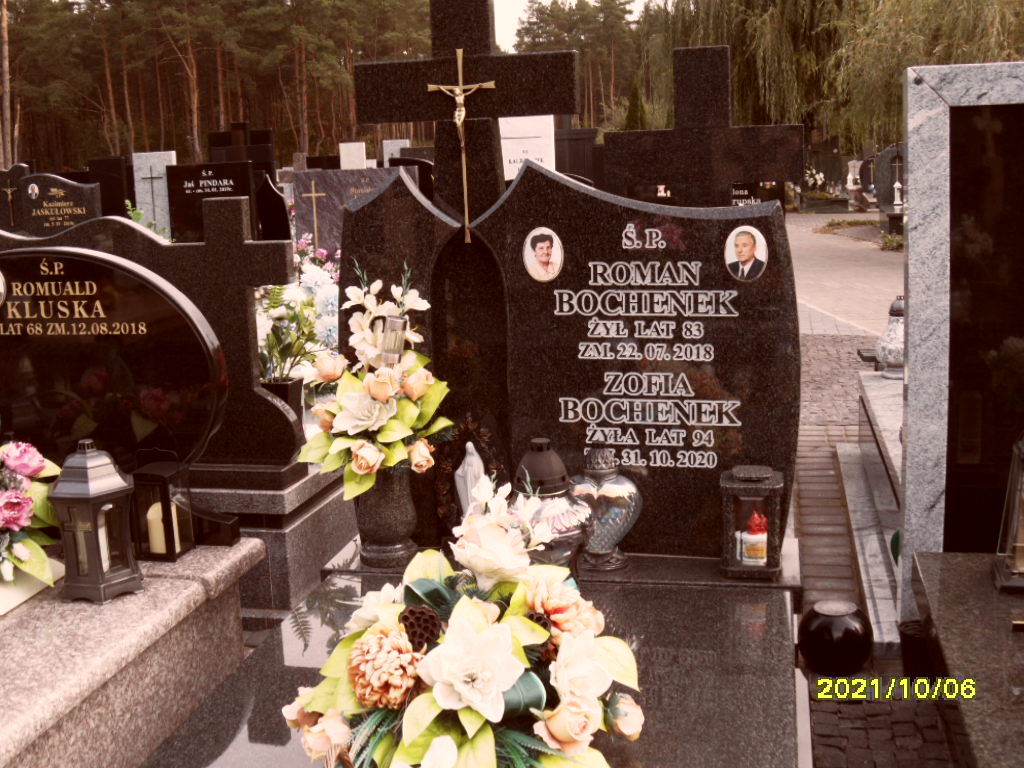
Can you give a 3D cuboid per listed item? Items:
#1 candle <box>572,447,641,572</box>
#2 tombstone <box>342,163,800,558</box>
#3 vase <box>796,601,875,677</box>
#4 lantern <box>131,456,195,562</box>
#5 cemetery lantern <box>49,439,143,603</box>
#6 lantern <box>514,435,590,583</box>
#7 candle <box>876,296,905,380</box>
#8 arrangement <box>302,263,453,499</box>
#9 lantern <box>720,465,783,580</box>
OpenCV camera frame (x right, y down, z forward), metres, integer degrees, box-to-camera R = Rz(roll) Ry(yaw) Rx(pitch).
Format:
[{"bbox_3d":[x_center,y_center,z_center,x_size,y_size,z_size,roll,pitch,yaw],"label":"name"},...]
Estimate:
[{"bbox_3d":[0.196,0.267,2.599,0.172,0.263,0.105,0,11,13],"label":"candle"},{"bbox_3d":[0.119,-0.055,2.673,1.030,0.877,0.100,0,11,13],"label":"tombstone"},{"bbox_3d":[0.793,0.612,2.897,0.182,0.165,0.182,0,11,13],"label":"vase"},{"bbox_3d":[-0.887,0.311,2.996,0.122,0.246,0.115,0,11,13],"label":"lantern"},{"bbox_3d":[-0.962,0.304,2.736,0.212,0.358,0.185,0,11,13],"label":"cemetery lantern"},{"bbox_3d":[0.067,0.258,2.604,0.200,0.289,0.200,0,11,13],"label":"lantern"},{"bbox_3d":[1.552,-0.181,4.723,0.184,0.329,0.184,0,11,13],"label":"candle"},{"bbox_3d":[-0.302,0.003,2.581,0.335,0.487,0.270,0,11,13],"label":"arrangement"},{"bbox_3d":[0.511,0.291,2.524,0.129,0.221,0.128,0,11,13],"label":"lantern"}]

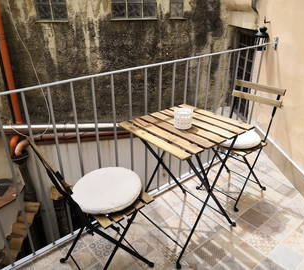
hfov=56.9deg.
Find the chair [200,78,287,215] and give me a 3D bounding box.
[{"bbox_3d":[0.627,0.059,2.053,0.406,0.800,0.386,-19,30,-37],"label":"chair"}]

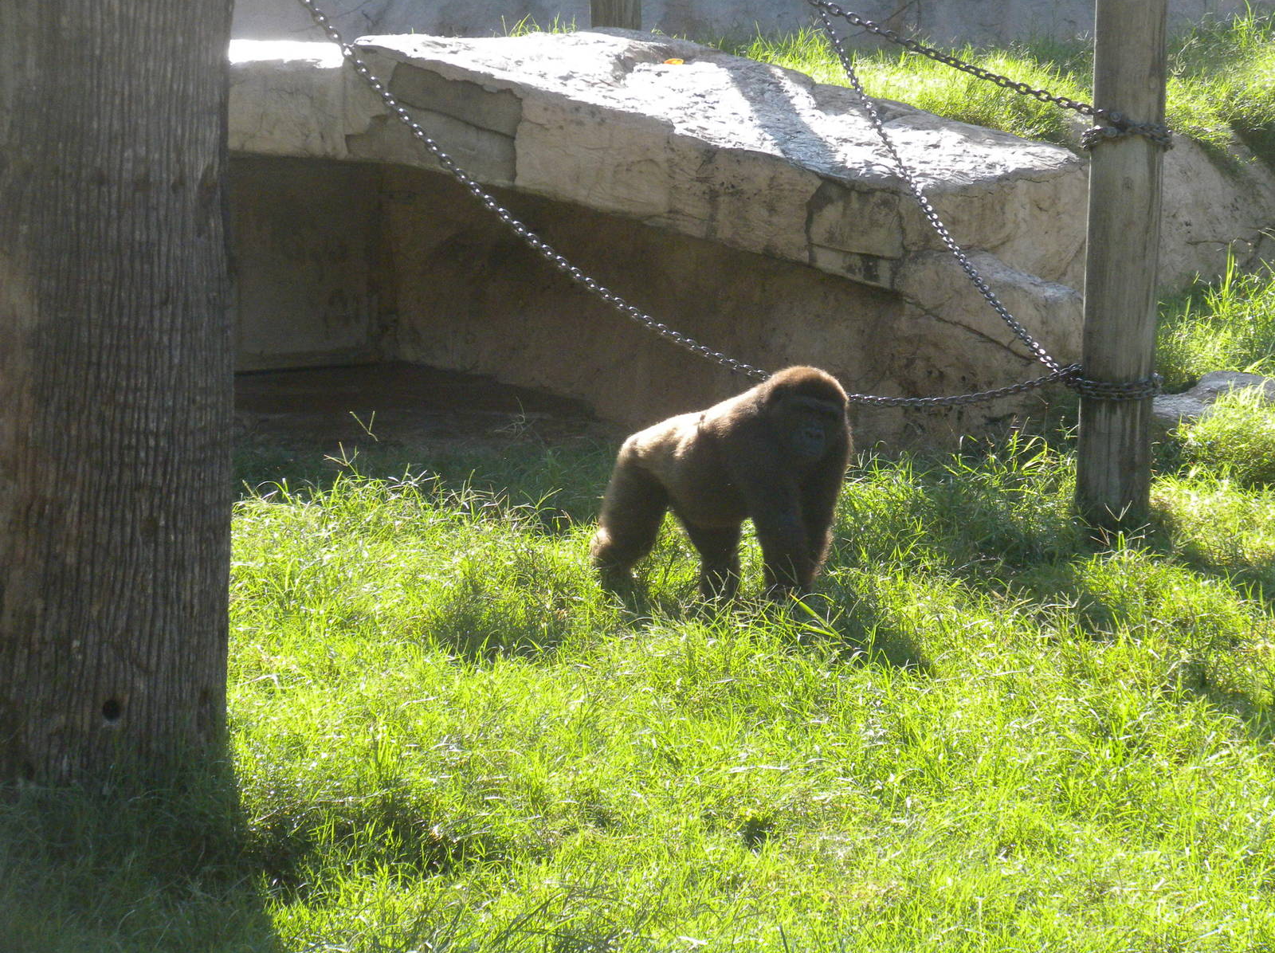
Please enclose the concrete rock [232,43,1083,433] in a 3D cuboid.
[{"bbox_3d":[0.030,-1.360,23.800,4.700,2.000,2.800,1,10,0],"label":"concrete rock"}]

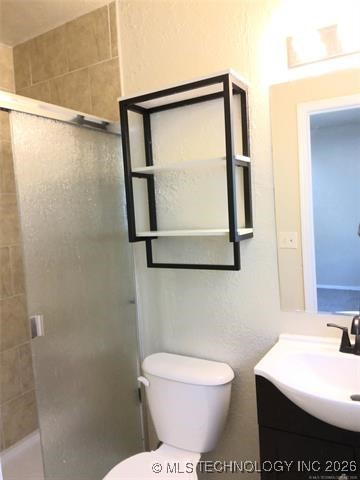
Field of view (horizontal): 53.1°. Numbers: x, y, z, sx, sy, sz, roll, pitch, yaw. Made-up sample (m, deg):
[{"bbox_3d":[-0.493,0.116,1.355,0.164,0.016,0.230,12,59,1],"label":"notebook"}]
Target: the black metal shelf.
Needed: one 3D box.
[{"bbox_3d":[0.028,-0.246,1.551,0.510,0.749,0.194,0,5,31],"label":"black metal shelf"}]

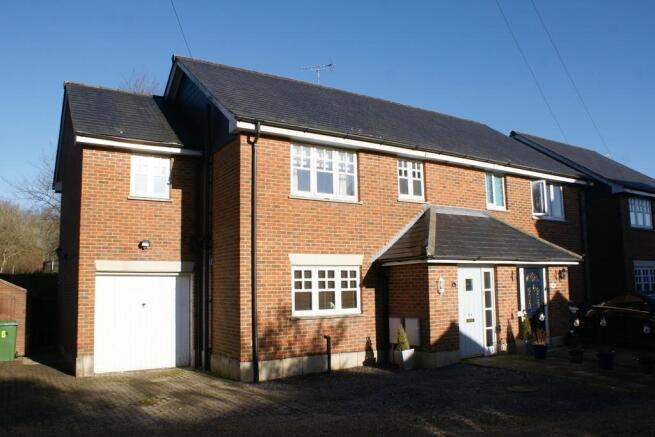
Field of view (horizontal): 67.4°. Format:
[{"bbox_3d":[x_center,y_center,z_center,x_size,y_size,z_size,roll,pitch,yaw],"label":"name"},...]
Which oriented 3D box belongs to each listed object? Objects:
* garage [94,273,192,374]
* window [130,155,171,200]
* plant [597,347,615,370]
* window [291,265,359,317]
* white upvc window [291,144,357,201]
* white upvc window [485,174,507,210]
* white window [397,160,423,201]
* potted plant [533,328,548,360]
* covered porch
[{"bbox_3d":[-4.001,2.221,10.717,1.994,2.065,0.311,4,-9,-32],"label":"garage"},{"bbox_3d":[-4.029,-0.892,11.143,0.863,1.015,0.134,4,-9,-32],"label":"window"},{"bbox_3d":[5.312,2.655,9.431,0.320,0.445,0.320,4,-9,-32],"label":"plant"},{"bbox_3d":[-0.023,1.549,10.520,1.727,1.032,0.134,4,-9,-32],"label":"window"},{"bbox_3d":[-0.074,-0.967,10.871,1.718,1.148,0.134,4,-9,-32],"label":"white upvc window"},{"bbox_3d":[4.694,-0.742,13.905,0.765,1.006,0.134,4,-9,-32],"label":"white upvc window"},{"bbox_3d":[2.025,-0.930,12.217,0.845,0.961,0.134,4,-9,-32],"label":"white window"},{"bbox_3d":[4.629,2.726,10.742,0.320,0.659,0.320,4,-9,-32],"label":"potted plant"},{"bbox_3d":[3.963,1.458,12.117,5.554,3.649,1.469,4,-9,-32],"label":"covered porch"}]

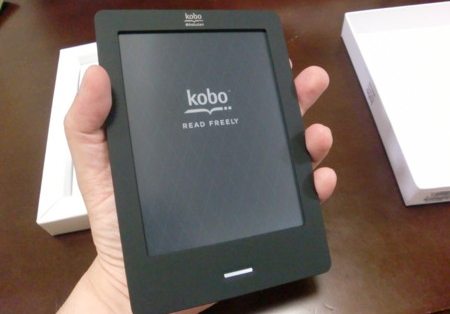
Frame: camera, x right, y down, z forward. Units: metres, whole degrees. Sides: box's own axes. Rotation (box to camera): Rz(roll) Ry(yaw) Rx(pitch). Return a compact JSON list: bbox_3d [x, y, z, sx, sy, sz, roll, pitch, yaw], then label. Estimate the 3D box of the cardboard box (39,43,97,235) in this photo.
[{"bbox_3d":[-0.085,-0.041,0.353,0.157,0.025,0.209,-11,56,-1],"label":"cardboard box"}]

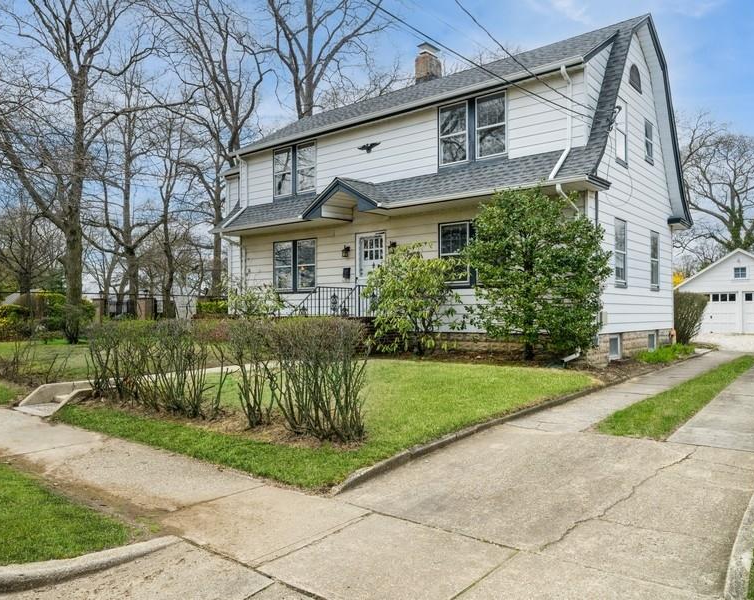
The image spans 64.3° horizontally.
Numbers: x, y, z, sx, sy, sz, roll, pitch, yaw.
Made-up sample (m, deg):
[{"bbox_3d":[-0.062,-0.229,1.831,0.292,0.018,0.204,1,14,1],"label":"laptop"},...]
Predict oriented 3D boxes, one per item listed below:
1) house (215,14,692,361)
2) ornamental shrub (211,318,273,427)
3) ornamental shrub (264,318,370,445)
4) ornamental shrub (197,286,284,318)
[{"bbox_3d":[1.299,-2.741,17.992,12.992,8.435,8.374,-1,-2,39],"label":"house"},{"bbox_3d":[-1.522,0.812,6.782,0.670,1.191,0.630,-1,-2,39],"label":"ornamental shrub"},{"bbox_3d":[-0.602,0.793,6.182,0.950,1.196,0.850,-1,-2,39],"label":"ornamental shrub"},{"bbox_3d":[-3.803,0.535,17.088,2.100,1.804,1.700,-1,-2,39],"label":"ornamental shrub"}]

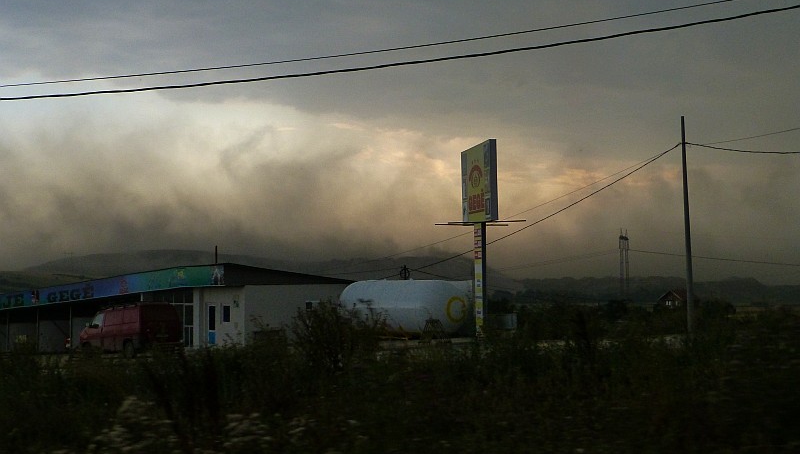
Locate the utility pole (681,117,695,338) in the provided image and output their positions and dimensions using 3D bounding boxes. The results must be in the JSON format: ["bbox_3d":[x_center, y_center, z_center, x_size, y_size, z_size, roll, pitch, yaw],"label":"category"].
[{"bbox_3d":[11.506,0.060,38.000,0.260,8.950,0.260,-2,-5,17],"label":"utility pole"}]

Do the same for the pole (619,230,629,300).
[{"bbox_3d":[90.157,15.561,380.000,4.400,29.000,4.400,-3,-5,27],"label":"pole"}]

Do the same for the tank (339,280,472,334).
[{"bbox_3d":[0.228,4.053,48.000,7.100,2.750,2.650,-3,-6,33],"label":"tank"}]

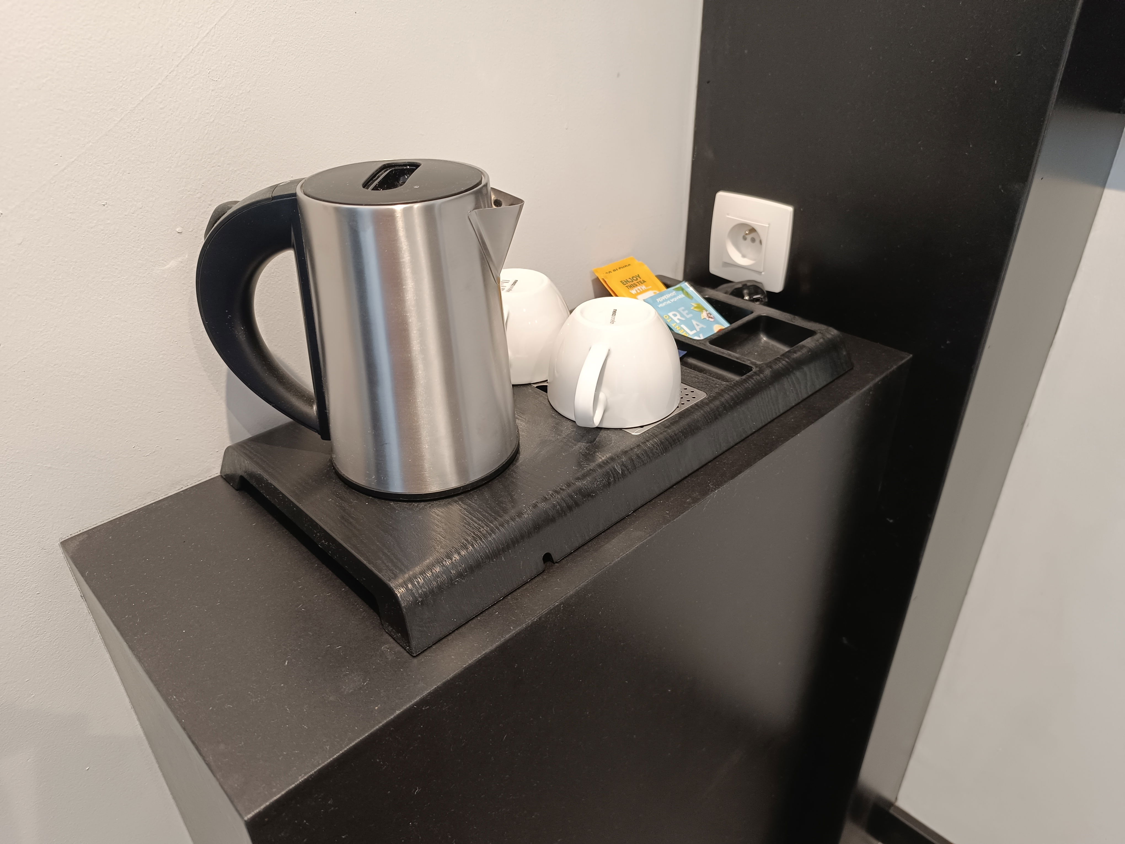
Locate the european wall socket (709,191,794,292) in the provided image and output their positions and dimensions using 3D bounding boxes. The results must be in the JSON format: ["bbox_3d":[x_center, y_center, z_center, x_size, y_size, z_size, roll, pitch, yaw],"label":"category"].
[{"bbox_3d":[0.173,-0.167,0.726,0.011,0.082,0.081,-27,39,-37],"label":"european wall socket"}]

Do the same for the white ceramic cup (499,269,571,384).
[{"bbox_3d":[-0.040,-0.071,0.576,0.093,0.063,0.114,3,31,7],"label":"white ceramic cup"}]

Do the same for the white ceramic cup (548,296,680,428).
[{"bbox_3d":[0.032,-0.041,0.524,0.093,0.063,0.114,10,32,18],"label":"white ceramic cup"}]

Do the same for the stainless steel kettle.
[{"bbox_3d":[-0.108,-0.055,0.450,0.178,0.166,0.117,-3,31,-3],"label":"stainless steel kettle"}]

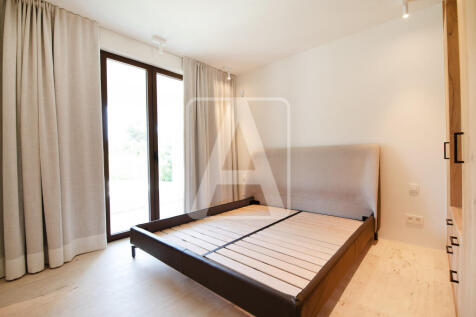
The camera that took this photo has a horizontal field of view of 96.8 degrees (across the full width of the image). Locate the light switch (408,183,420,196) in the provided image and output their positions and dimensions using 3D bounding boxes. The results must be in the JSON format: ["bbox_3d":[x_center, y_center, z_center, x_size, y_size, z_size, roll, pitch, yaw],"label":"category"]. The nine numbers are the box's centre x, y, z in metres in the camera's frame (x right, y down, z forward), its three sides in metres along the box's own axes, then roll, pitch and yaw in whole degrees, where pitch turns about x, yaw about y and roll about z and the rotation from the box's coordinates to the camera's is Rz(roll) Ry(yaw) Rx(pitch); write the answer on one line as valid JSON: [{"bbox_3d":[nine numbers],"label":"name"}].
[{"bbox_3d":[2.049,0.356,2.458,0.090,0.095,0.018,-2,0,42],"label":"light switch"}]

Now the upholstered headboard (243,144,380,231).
[{"bbox_3d":[0.927,0.388,3.240,2.059,1.040,0.180,-2,0,41],"label":"upholstered headboard"}]

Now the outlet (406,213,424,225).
[{"bbox_3d":[2.061,0.706,2.455,0.153,0.088,0.018,-2,0,42],"label":"outlet"}]

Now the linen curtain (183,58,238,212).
[{"bbox_3d":[-0.444,-0.269,3.754,0.160,2.631,1.206,-2,0,41],"label":"linen curtain"}]

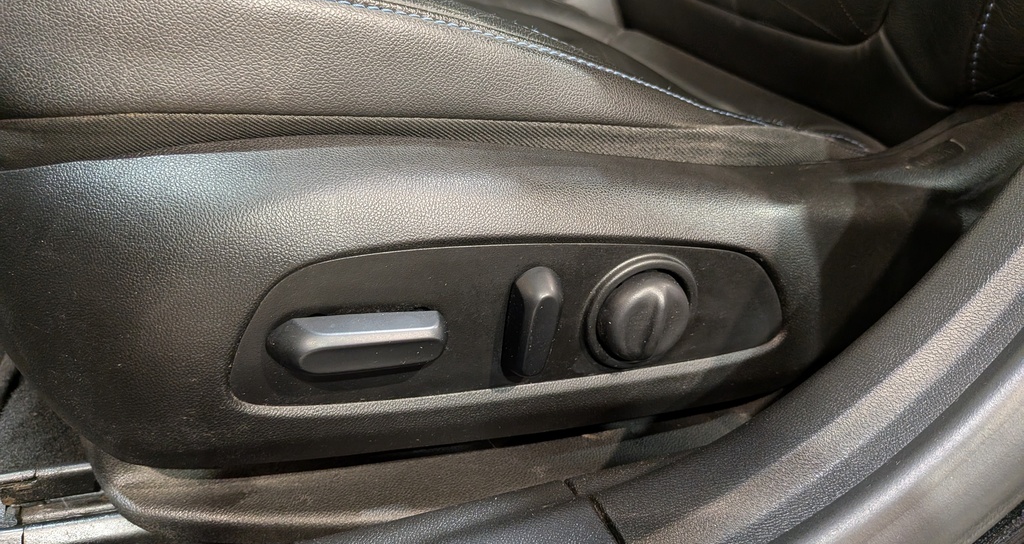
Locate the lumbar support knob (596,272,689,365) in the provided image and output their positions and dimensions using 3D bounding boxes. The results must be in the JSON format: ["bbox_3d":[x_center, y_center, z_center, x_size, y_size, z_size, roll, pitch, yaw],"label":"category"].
[{"bbox_3d":[0.066,0.024,0.348,0.044,0.044,0.017,-1,27,-20],"label":"lumbar support knob"}]

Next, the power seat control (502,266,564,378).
[{"bbox_3d":[0.010,0.024,0.326,0.020,0.051,0.018,-1,26,-20],"label":"power seat control"}]

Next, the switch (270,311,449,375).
[{"bbox_3d":[-0.065,0.031,0.301,0.075,0.019,0.019,-3,27,-20],"label":"switch"}]

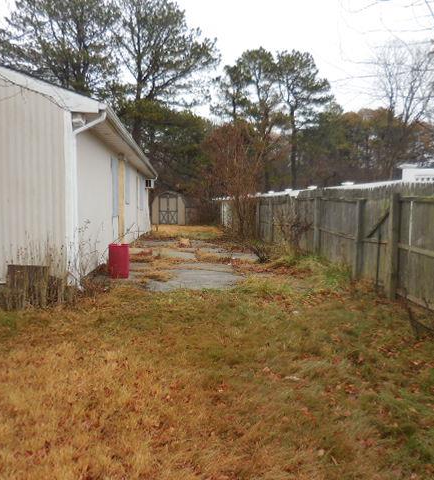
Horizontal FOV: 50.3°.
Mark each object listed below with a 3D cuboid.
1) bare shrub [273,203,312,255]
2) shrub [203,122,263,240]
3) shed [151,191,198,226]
[{"bbox_3d":[1.960,-0.300,12.000,1.000,1.350,1.000,0,4,0],"label":"bare shrub"},{"bbox_3d":[0.640,-2.270,17.900,2.300,4.550,2.200,0,4,0],"label":"shrub"},{"bbox_3d":[-3.000,-2.290,33.200,2.400,2.400,2.600,1,4,14],"label":"shed"}]

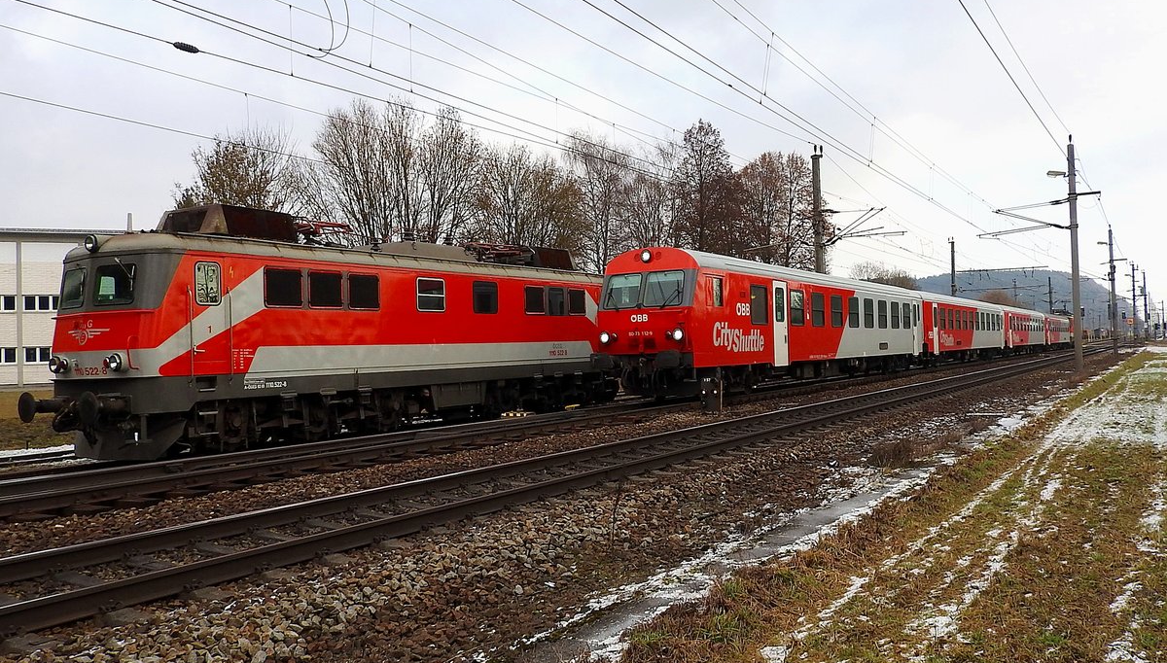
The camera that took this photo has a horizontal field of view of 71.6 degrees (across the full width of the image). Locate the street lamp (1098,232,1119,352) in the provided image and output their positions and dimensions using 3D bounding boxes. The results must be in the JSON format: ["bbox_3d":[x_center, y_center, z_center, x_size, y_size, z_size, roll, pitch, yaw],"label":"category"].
[{"bbox_3d":[41.654,-3.115,64.000,1.200,10.000,0.400,-2,-2,36],"label":"street lamp"}]

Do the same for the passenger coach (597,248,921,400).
[{"bbox_3d":[8.539,-0.117,30.681,2.850,4.100,26.400,-2,-2,35],"label":"passenger coach"}]

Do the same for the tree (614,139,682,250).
[{"bbox_3d":[4.330,-4.859,55.000,4.600,16.200,4.600,-1,-1,0],"label":"tree"}]

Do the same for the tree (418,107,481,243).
[{"bbox_3d":[-7.383,-4.516,45.000,3.600,15.800,3.600,-1,-1,0],"label":"tree"}]

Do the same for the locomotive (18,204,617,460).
[{"bbox_3d":[-4.240,0.034,21.110,2.950,4.700,17.500,-2,-2,36],"label":"locomotive"}]

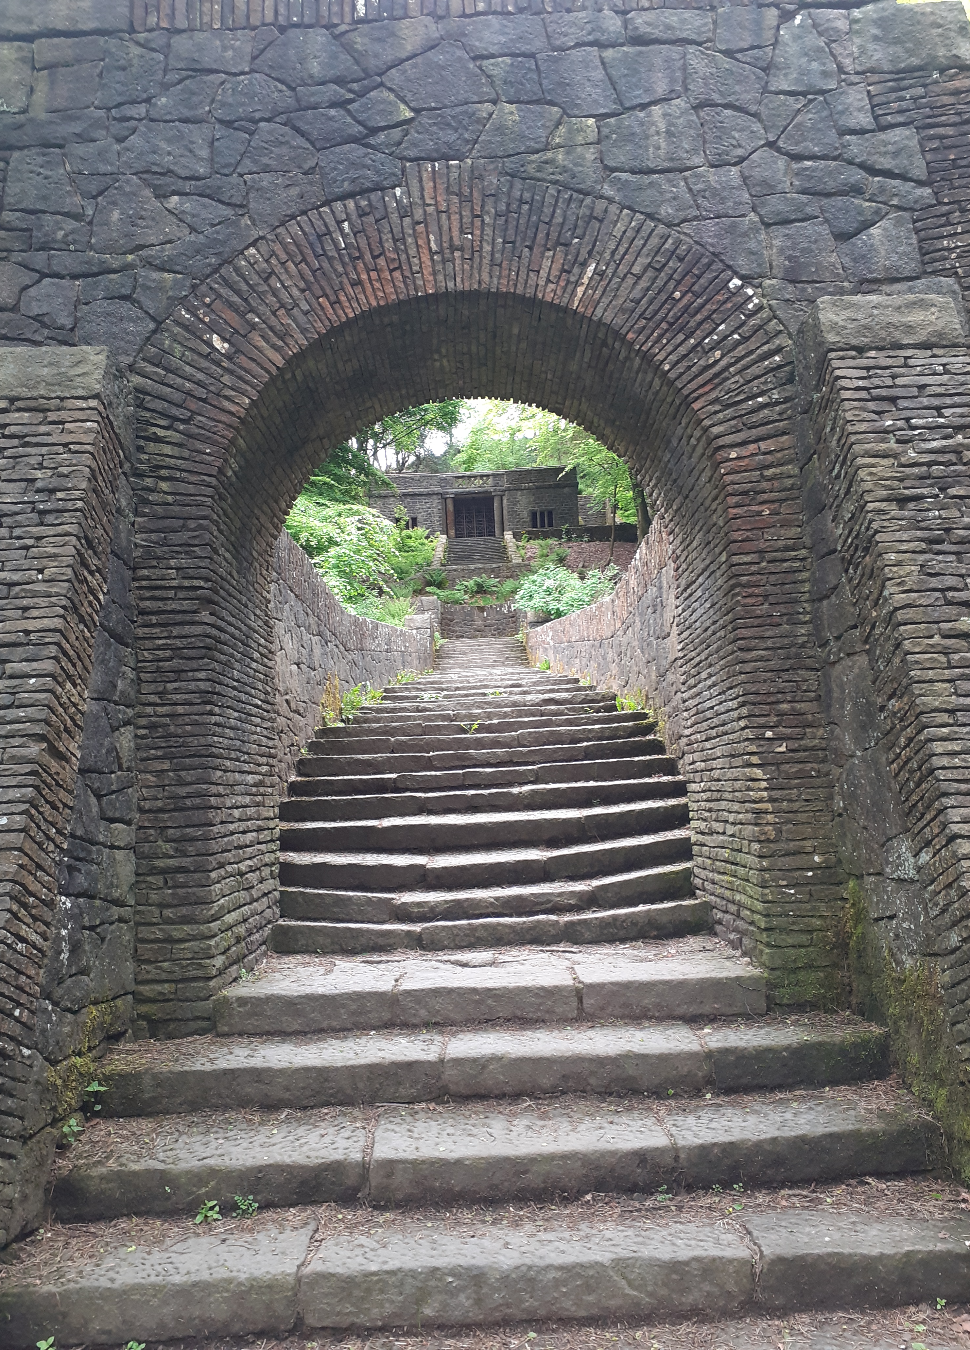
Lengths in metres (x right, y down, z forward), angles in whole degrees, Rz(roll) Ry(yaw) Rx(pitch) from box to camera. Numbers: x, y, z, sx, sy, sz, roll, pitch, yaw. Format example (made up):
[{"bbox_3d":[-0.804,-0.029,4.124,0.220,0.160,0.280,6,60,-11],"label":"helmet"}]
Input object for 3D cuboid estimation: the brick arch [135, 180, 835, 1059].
[{"bbox_3d":[-0.054,-0.396,5.359,3.020,3.940,1.330,-2,-6,0],"label":"brick arch"}]

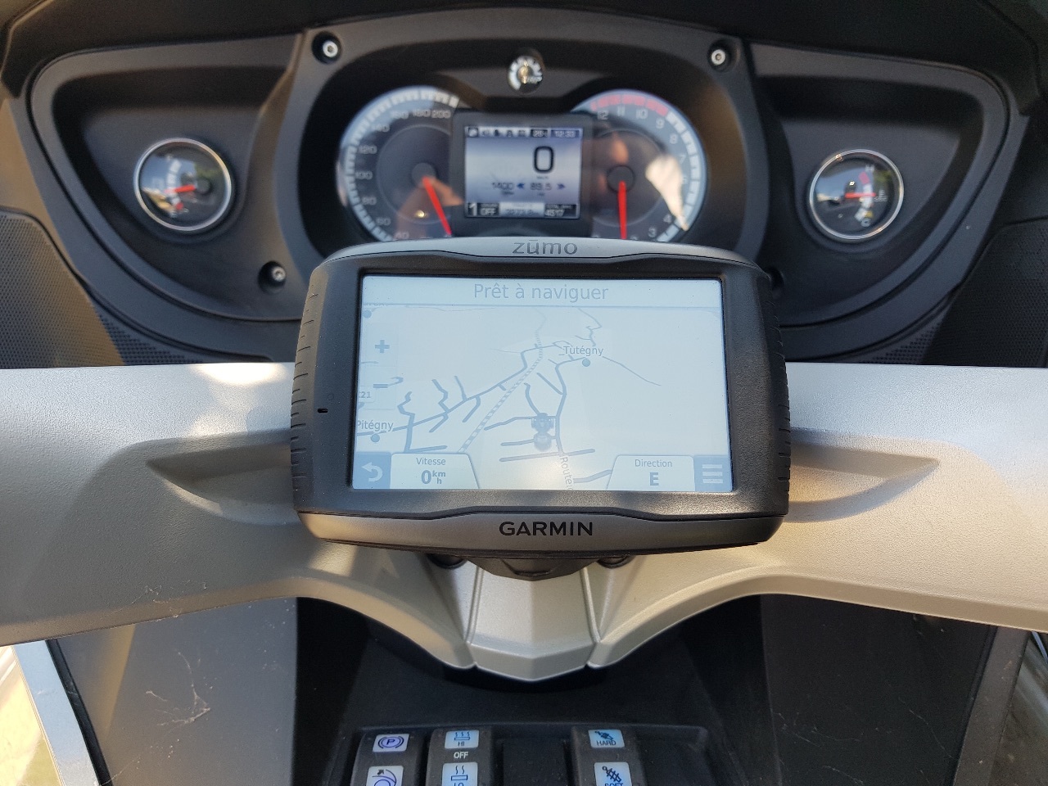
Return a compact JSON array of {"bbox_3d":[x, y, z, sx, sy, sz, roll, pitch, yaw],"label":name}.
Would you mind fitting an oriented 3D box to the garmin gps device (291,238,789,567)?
[{"bbox_3d":[0.005,0.003,0.245,0.145,0.037,0.099,1,77,-1],"label":"garmin gps device"}]

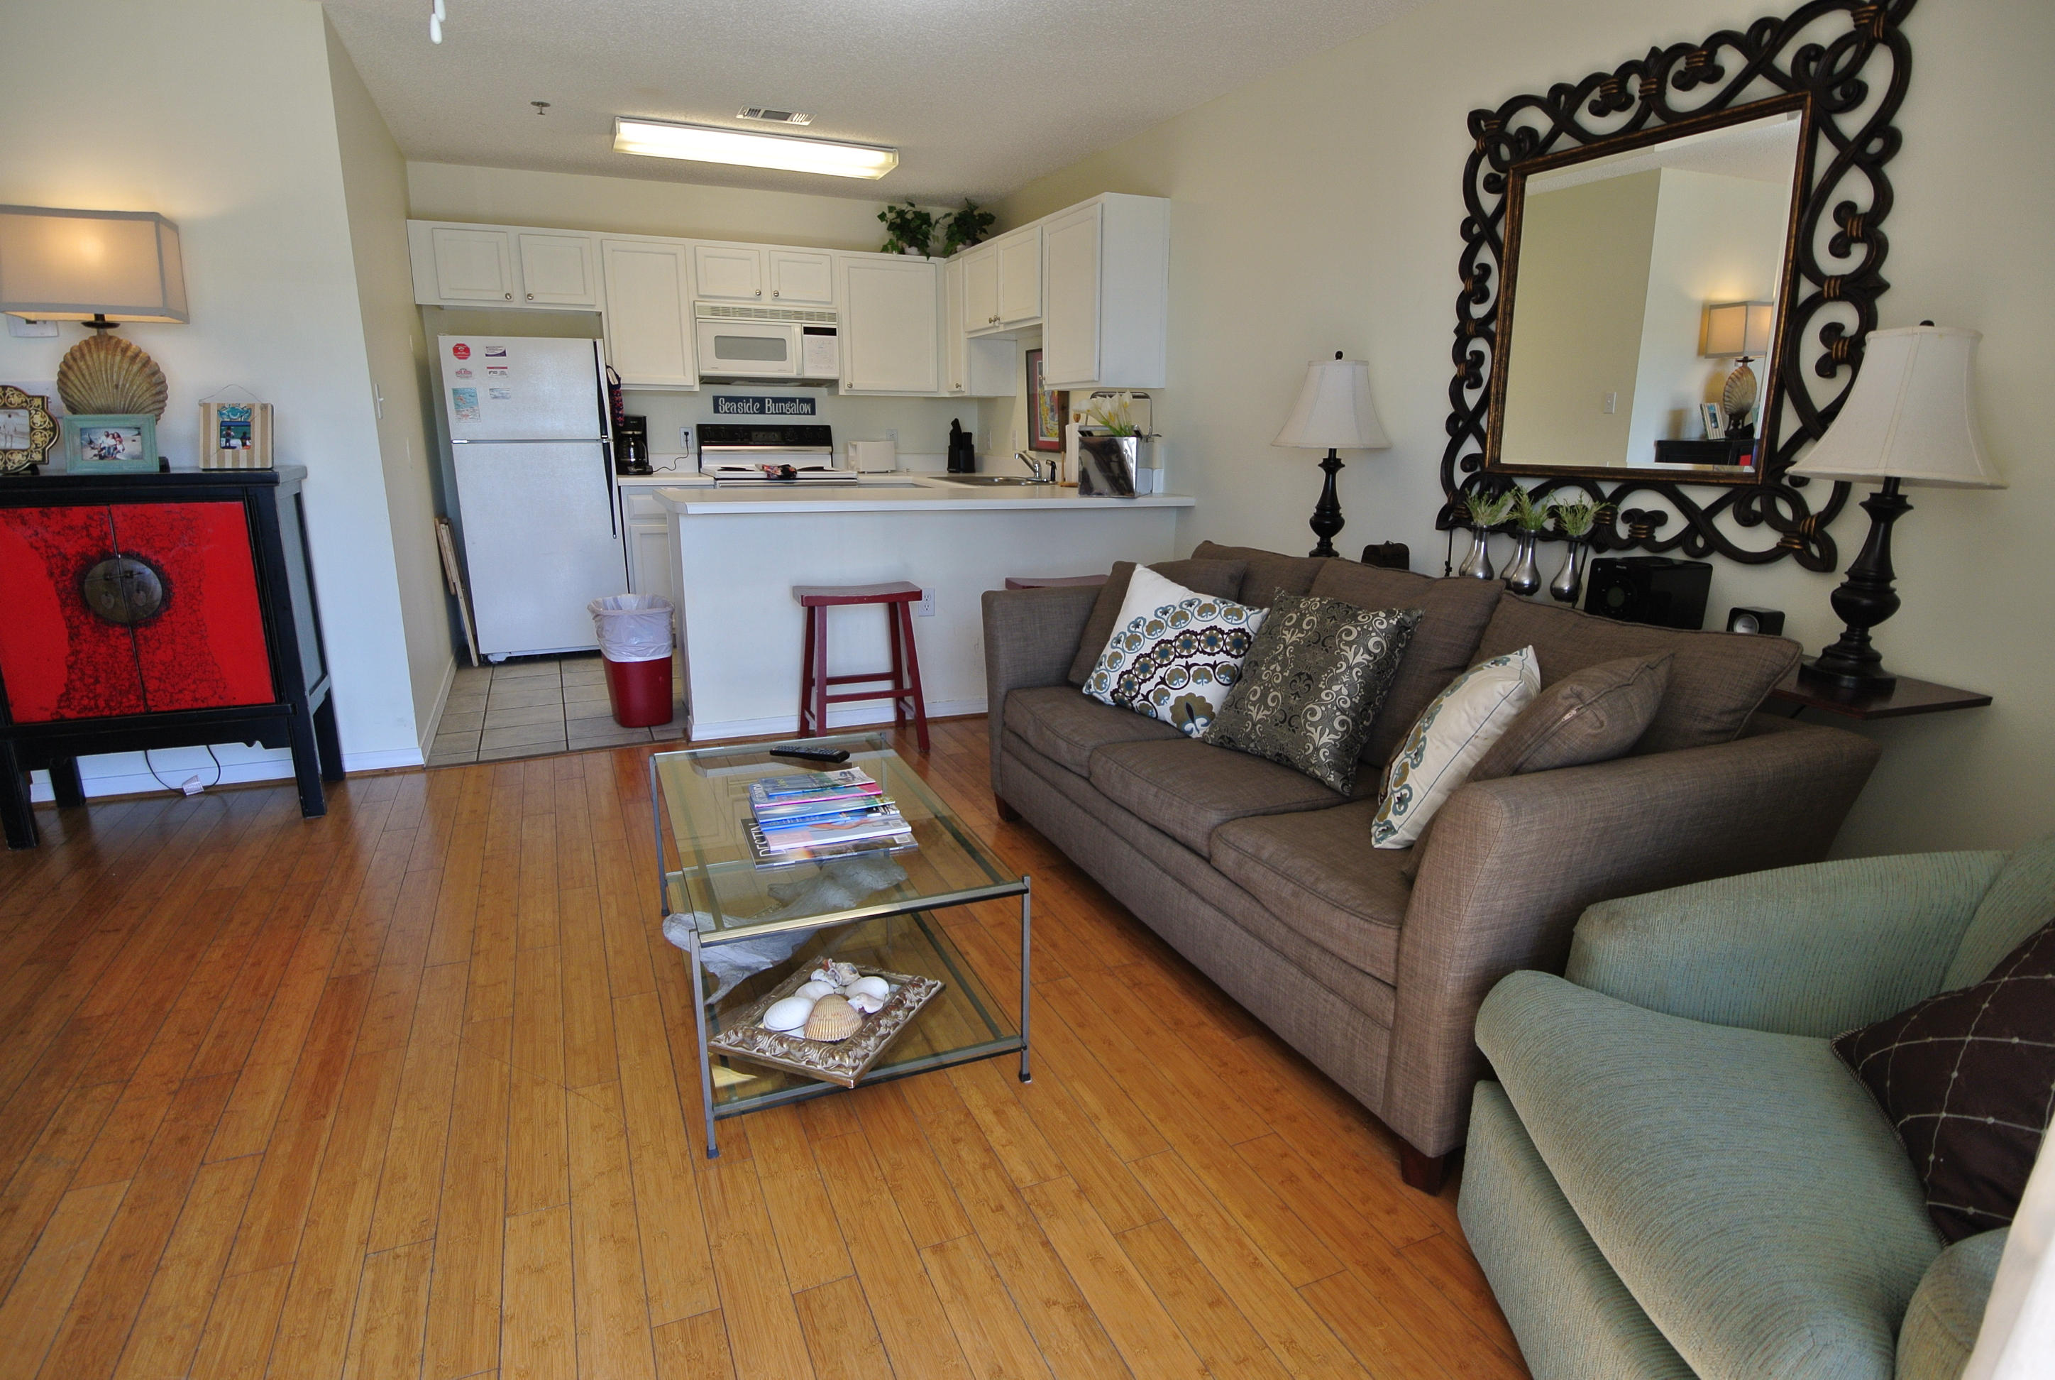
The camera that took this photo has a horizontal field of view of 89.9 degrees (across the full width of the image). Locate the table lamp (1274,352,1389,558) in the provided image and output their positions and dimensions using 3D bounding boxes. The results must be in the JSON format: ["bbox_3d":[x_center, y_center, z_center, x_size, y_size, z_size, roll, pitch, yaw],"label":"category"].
[{"bbox_3d":[0.972,-0.690,3.294,0.335,0.690,0.335,-6,15,-24],"label":"table lamp"}]

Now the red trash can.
[{"bbox_3d":[-1.597,-0.114,4.208,0.290,0.460,0.370,-6,15,-24],"label":"red trash can"}]

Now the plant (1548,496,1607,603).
[{"bbox_3d":[1.383,-0.359,2.621,0.110,0.265,0.130,-6,16,-24],"label":"plant"}]

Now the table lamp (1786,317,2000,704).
[{"bbox_3d":[1.672,-0.351,2.009,0.335,0.690,0.335,-6,15,-24],"label":"table lamp"}]

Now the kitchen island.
[{"bbox_3d":[-0.444,-0.401,4.507,2.130,0.900,0.930,-6,15,-24],"label":"kitchen island"}]

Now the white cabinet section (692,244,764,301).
[{"bbox_3d":[-1.662,-2.276,5.667,0.365,0.280,0.325,-6,16,-24],"label":"white cabinet section"}]

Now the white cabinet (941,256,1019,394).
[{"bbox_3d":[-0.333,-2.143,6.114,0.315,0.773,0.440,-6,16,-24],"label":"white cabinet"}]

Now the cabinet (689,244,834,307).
[{"bbox_3d":[-1.464,-2.267,5.663,0.764,0.310,0.325,-6,15,-24],"label":"cabinet"}]

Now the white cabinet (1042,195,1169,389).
[{"bbox_3d":[0.333,-1.751,4.640,0.315,0.775,0.610,-6,16,-24],"label":"white cabinet"}]

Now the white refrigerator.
[{"bbox_3d":[-2.541,-0.990,5.380,0.700,1.575,0.710,-6,16,-24],"label":"white refrigerator"}]

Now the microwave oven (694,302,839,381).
[{"bbox_3d":[-1.486,-1.938,5.832,0.770,0.400,0.400,-6,16,-24],"label":"microwave oven"}]

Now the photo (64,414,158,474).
[{"bbox_3d":[-2.563,-0.691,2.896,0.200,0.170,0.035,-6,-2,-24],"label":"photo"}]

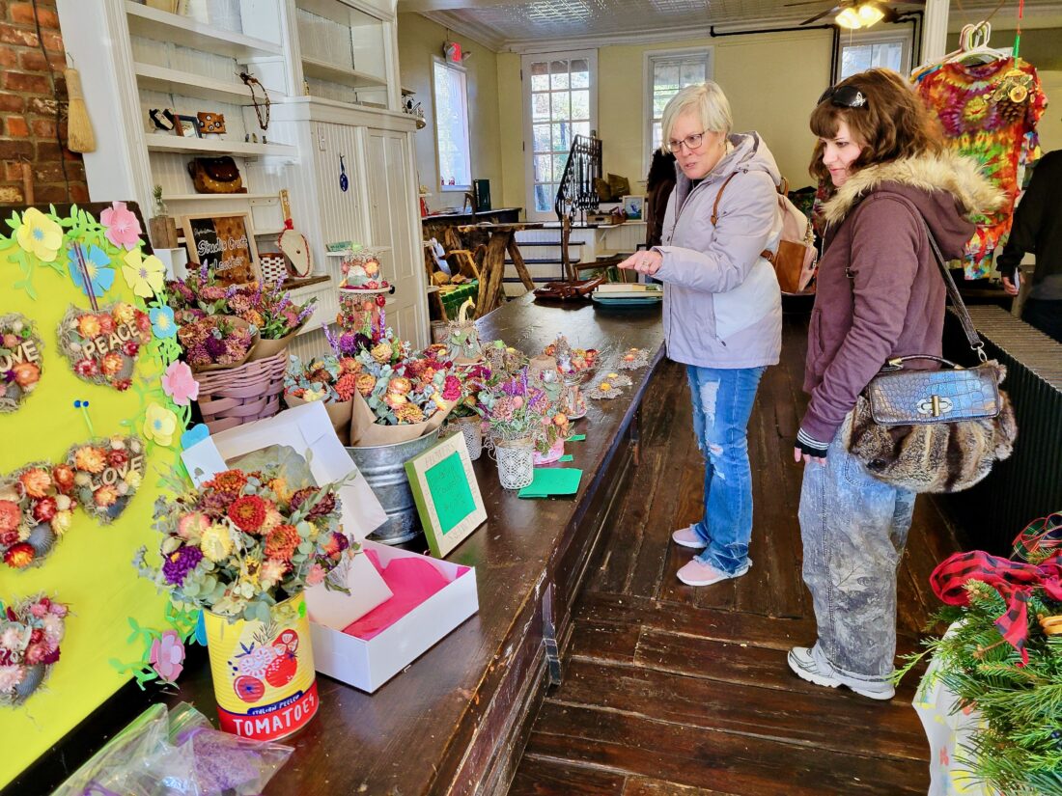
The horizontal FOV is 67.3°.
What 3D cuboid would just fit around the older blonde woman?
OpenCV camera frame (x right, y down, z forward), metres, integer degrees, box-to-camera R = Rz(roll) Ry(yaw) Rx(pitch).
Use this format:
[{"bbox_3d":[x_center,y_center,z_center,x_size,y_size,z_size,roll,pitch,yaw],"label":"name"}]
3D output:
[{"bbox_3d":[0.562,-0.204,2.687,0.470,1.615,0.500,-4,15,-8],"label":"older blonde woman"}]

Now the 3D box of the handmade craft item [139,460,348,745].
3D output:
[{"bbox_3d":[-0.473,0.330,1.348,0.340,0.430,0.320,-9,17,-25],"label":"handmade craft item"}]

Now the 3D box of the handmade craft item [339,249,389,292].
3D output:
[{"bbox_3d":[-0.699,-0.527,3.327,0.205,0.170,0.205,-3,15,-5],"label":"handmade craft item"}]

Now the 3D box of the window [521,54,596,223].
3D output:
[{"bbox_3d":[0.386,-3.292,10.106,0.942,2.016,0.100,2,16,15],"label":"window"}]

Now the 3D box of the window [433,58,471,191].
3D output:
[{"bbox_3d":[-0.828,-2.946,8.746,0.120,1.295,1.065,2,16,15],"label":"window"}]

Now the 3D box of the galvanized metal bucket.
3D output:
[{"bbox_3d":[-0.392,0.205,2.091,0.327,0.276,0.327,-5,15,-11],"label":"galvanized metal bucket"}]

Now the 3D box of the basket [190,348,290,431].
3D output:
[{"bbox_3d":[-0.959,0.043,2.677,0.300,0.320,0.348,11,20,40],"label":"basket"}]

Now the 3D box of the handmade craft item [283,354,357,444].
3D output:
[{"bbox_3d":[-0.530,0.030,2.069,0.240,0.310,0.230,-5,15,-10],"label":"handmade craft item"}]

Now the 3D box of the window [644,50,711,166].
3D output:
[{"bbox_3d":[1.771,-3.426,9.677,0.793,1.522,0.120,2,16,15],"label":"window"}]

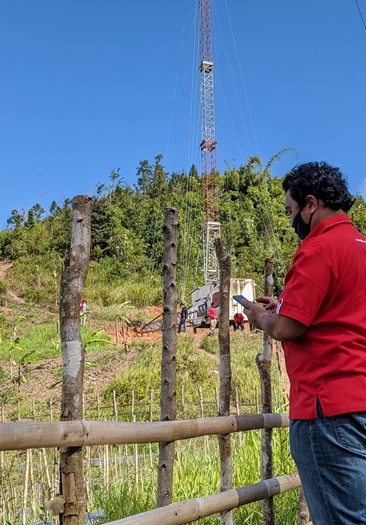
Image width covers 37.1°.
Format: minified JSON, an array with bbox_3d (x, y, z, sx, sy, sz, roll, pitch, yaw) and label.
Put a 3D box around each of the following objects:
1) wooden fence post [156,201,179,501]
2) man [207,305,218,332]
[{"bbox_3d":[-0.072,0.580,2.200,0.070,1.600,0.070,2,-2,0],"label":"wooden fence post"},{"bbox_3d":[1.580,3.000,29.000,0.520,1.680,0.400,-2,-3,37],"label":"man"}]

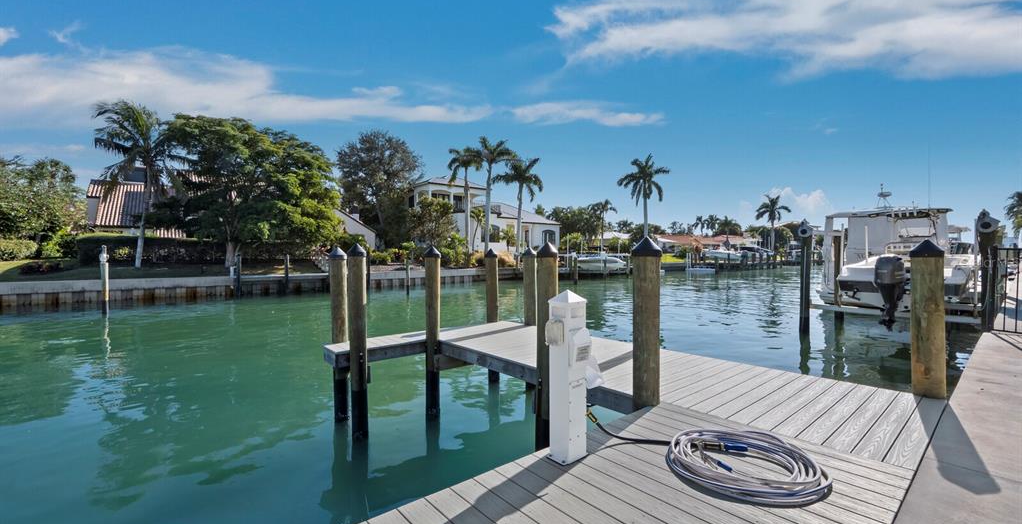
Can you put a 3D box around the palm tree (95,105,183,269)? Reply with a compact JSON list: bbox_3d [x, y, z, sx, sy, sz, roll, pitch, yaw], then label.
[{"bbox_3d":[-22.900,-4.800,25.500,4.800,10.400,4.800,-1,1,-40],"label":"palm tree"}]

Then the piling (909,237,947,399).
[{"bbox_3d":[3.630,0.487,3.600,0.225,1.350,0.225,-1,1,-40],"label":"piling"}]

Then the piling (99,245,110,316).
[{"bbox_3d":[-16.200,0.720,16.500,0.230,2.800,0.230,-1,1,-40],"label":"piling"}]

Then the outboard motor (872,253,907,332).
[{"bbox_3d":[9.301,0.748,10.150,0.850,1.820,0.600,0,0,-39],"label":"outboard motor"}]

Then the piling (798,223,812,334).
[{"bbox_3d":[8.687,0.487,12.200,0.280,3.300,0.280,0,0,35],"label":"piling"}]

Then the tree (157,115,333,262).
[{"bbox_3d":[-20.029,-5.536,31.800,12.800,11.600,11.800,0,0,-32],"label":"tree"}]

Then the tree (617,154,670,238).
[{"bbox_3d":[18.721,-7.502,58.000,7.400,15.000,7.400,0,0,18],"label":"tree"}]

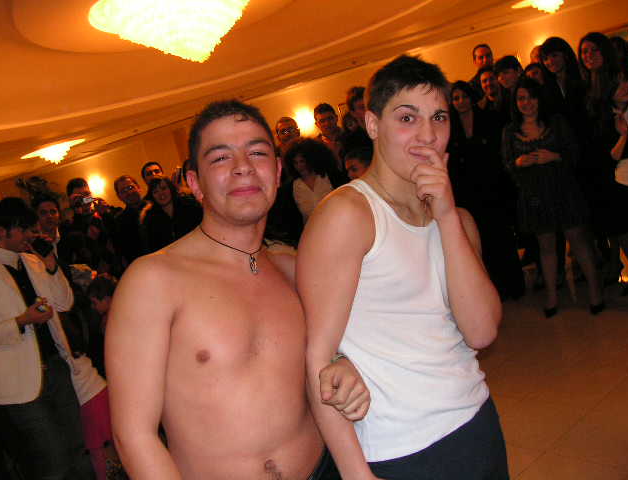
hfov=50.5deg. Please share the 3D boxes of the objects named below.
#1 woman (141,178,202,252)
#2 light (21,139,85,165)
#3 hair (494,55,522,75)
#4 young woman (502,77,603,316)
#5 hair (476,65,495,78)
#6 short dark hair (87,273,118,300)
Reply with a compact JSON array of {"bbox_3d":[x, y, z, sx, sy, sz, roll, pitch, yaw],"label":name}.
[{"bbox_3d":[-0.831,0.341,4.678,0.460,1.600,0.320,-18,9,-14],"label":"woman"},{"bbox_3d":[-3.633,-1.209,9.300,0.930,0.240,0.930,-16,9,0],"label":"light"},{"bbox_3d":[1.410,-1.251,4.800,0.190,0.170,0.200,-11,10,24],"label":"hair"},{"bbox_3d":[1.574,-0.291,4.450,0.500,1.600,0.360,-11,10,24],"label":"young woman"},{"bbox_3d":[1.290,-1.238,4.950,0.170,0.150,0.190,-15,9,3],"label":"hair"},{"bbox_3d":[-1.112,0.255,3.500,0.170,0.160,0.180,-17,9,-11],"label":"short dark hair"}]

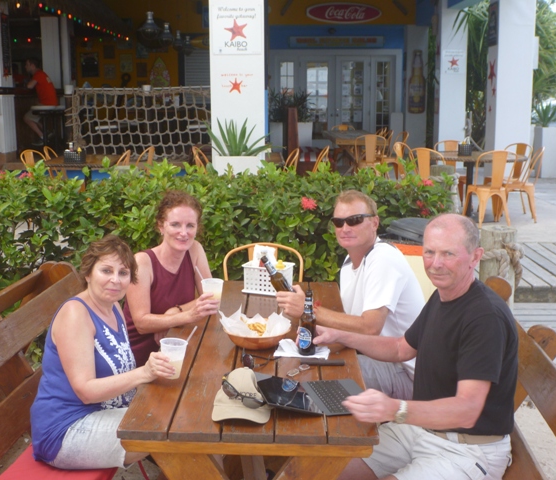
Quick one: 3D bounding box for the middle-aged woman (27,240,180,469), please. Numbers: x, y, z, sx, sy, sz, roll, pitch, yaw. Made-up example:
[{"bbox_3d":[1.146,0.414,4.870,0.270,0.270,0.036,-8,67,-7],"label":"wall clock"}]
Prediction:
[{"bbox_3d":[-0.545,0.582,2.687,0.690,1.210,0.480,7,13,32],"label":"middle-aged woman"}]

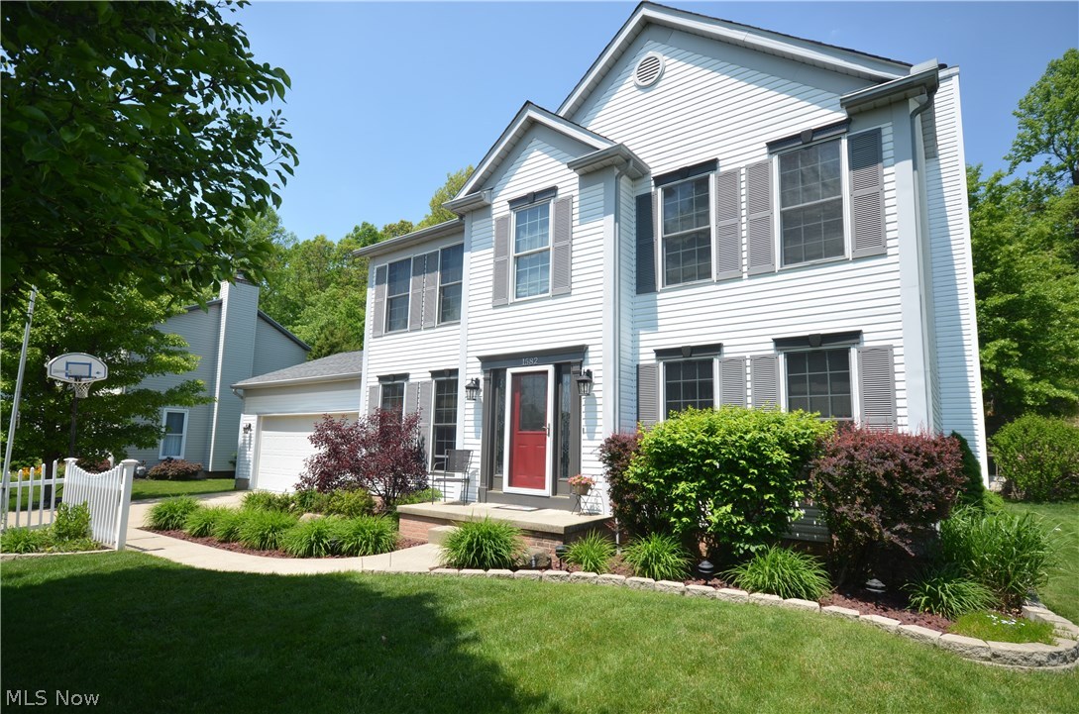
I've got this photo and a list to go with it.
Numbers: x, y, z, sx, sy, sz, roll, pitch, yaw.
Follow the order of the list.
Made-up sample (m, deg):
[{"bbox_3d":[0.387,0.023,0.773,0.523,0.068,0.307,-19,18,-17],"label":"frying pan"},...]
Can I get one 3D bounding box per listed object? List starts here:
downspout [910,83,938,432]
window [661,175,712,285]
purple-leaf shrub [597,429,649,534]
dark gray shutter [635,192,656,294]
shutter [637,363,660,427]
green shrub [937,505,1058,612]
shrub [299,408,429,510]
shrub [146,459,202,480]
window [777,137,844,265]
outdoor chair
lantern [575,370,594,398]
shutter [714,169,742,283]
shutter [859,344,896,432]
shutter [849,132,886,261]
[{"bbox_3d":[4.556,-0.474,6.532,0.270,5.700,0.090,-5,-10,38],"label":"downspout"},{"bbox_3d":[2.169,-1.849,8.415,0.849,1.604,0.100,-5,-10,39],"label":"window"},{"bbox_3d":[1.210,1.681,7.304,0.950,1.500,0.950,-6,-11,38],"label":"purple-leaf shrub"},{"bbox_3d":[1.653,-1.781,8.799,0.367,1.596,0.045,-5,-10,39],"label":"dark gray shutter"},{"bbox_3d":[1.659,1.007,8.580,0.383,1.820,0.050,-6,-11,38],"label":"shutter"},{"bbox_3d":[4.396,1.888,5.444,0.980,0.910,0.950,-5,-10,39],"label":"green shrub"},{"bbox_3d":[-3.453,2.009,11.188,2.300,1.950,2.000,-6,-11,38],"label":"shrub"},{"bbox_3d":[-13.833,4.266,21.500,1.300,0.800,1.850,-5,-10,38],"label":"shrub"},{"bbox_3d":[3.496,-1.977,7.351,0.840,1.604,0.100,-5,-10,39],"label":"window"},{"bbox_3d":[-1.443,2.008,9.516,0.560,0.920,0.580,0,-8,7],"label":"outdoor chair"},{"bbox_3d":[0.696,0.392,8.542,0.220,0.410,0.260,-6,-11,38],"label":"lantern"},{"bbox_3d":[2.653,-1.876,7.997,0.363,1.588,0.045,-5,-10,39],"label":"shutter"},{"bbox_3d":[4.038,0.772,6.741,0.359,1.820,0.050,-6,-11,38],"label":"shutter"},{"bbox_3d":[4.133,-2.073,7.169,0.373,1.664,0.050,-6,-11,38],"label":"shutter"}]

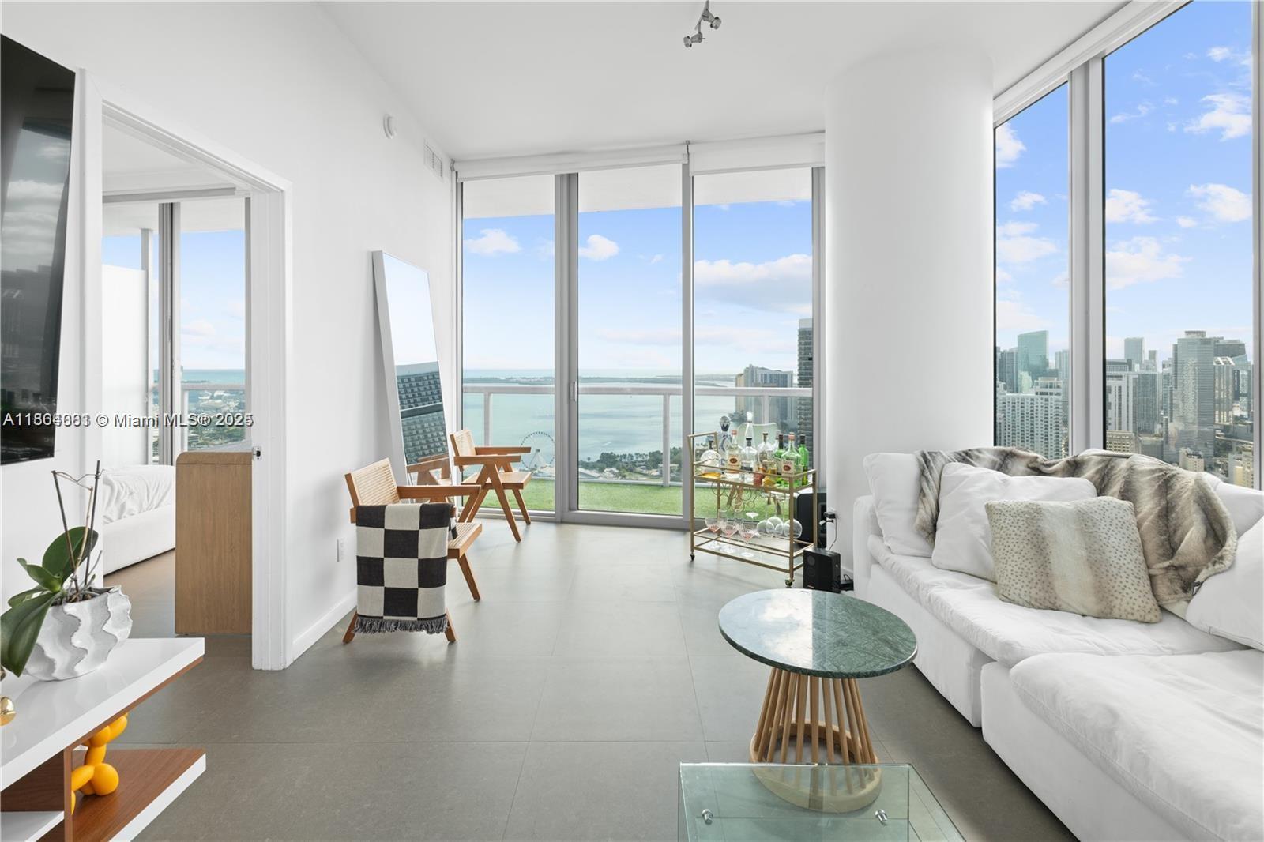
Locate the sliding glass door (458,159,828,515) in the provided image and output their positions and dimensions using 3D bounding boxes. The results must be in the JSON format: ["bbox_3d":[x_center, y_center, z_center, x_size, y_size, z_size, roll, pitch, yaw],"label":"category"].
[{"bbox_3d":[-0.030,-0.575,4.640,3.030,2.950,0.140,1,4,11],"label":"sliding glass door"}]

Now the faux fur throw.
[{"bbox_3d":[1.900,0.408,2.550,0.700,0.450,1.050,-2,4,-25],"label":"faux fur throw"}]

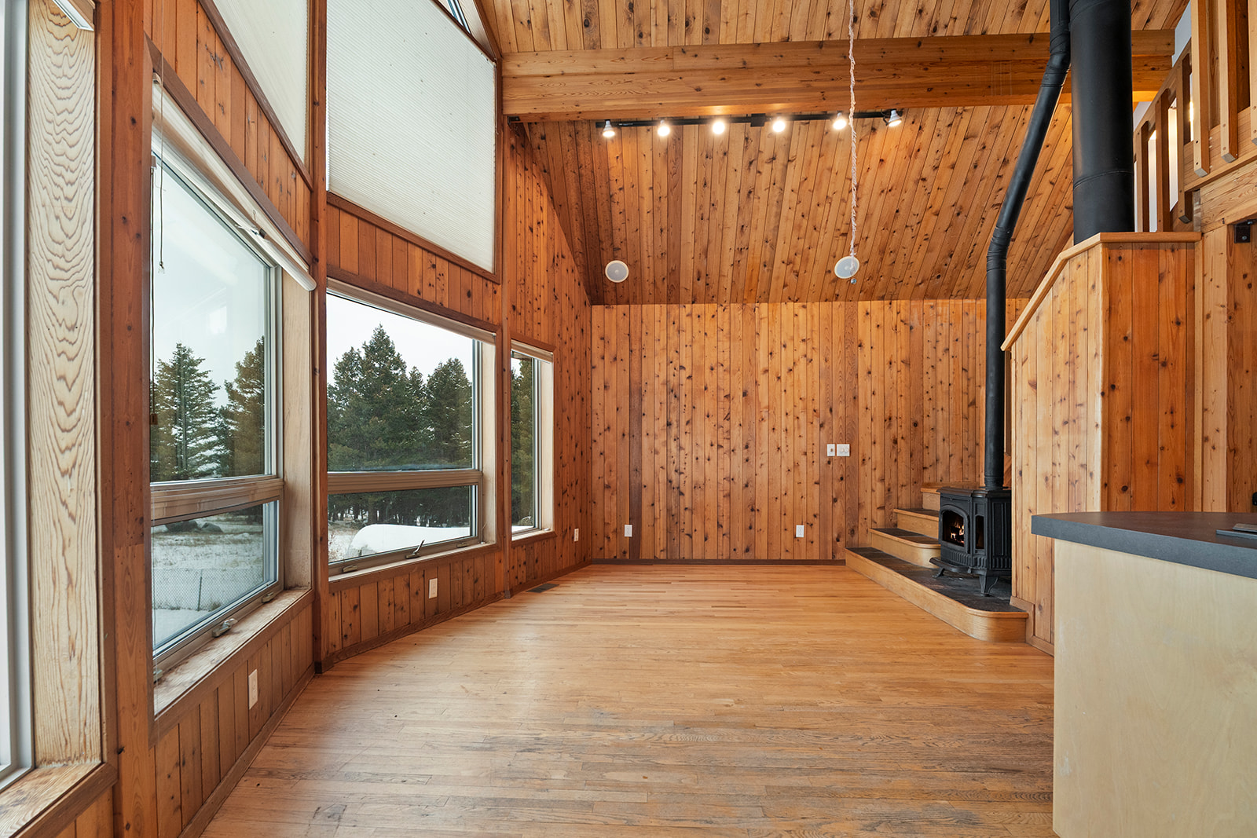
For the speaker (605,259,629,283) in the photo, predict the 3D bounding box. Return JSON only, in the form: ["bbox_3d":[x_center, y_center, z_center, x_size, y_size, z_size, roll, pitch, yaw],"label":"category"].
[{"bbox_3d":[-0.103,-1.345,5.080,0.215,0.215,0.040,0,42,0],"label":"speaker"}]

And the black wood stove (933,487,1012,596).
[{"bbox_3d":[2.380,0.800,3.770,0.470,0.650,0.560,0,-2,2],"label":"black wood stove"}]

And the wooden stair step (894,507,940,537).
[{"bbox_3d":[2.680,0.916,4.820,0.320,0.190,0.930,0,-2,2],"label":"wooden stair step"}]

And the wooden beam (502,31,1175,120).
[{"bbox_3d":[1.395,-2.382,3.910,4.580,0.445,0.115,0,-2,3],"label":"wooden beam"}]

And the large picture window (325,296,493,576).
[{"bbox_3d":[-1.275,0.104,3.385,0.120,1.430,1.400,-1,-2,22],"label":"large picture window"}]

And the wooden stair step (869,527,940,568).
[{"bbox_3d":[2.440,1.097,4.790,0.330,0.185,0.970,0,-2,2],"label":"wooden stair step"}]

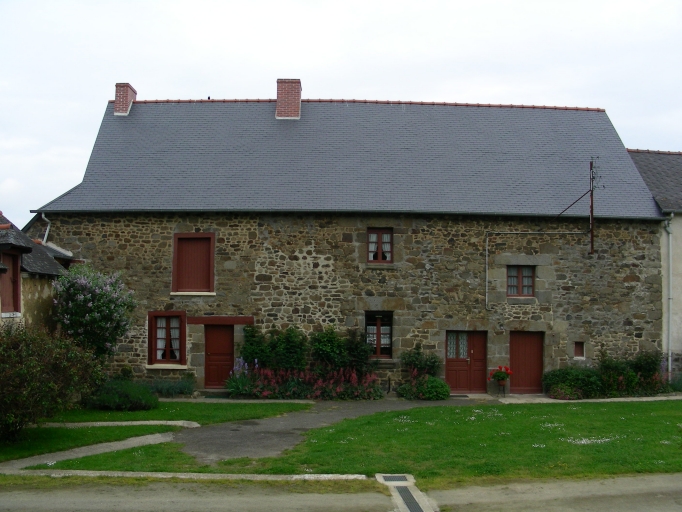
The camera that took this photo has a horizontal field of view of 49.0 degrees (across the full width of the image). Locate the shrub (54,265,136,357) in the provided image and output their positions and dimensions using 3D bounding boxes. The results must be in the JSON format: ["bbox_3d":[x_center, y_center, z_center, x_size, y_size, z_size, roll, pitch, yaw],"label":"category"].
[{"bbox_3d":[-6.873,2.142,20.965,2.285,3.792,2.200,1,-3,-1],"label":"shrub"}]

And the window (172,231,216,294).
[{"bbox_3d":[-4.645,0.221,23.638,1.348,1.894,0.160,1,-3,-1],"label":"window"}]

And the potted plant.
[{"bbox_3d":[4.747,3.573,22.254,0.700,0.546,0.580,1,-3,-1],"label":"potted plant"}]

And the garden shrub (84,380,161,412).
[{"bbox_3d":[-6.064,3.847,20.690,2.036,0.781,1.500,1,-3,-1],"label":"garden shrub"}]

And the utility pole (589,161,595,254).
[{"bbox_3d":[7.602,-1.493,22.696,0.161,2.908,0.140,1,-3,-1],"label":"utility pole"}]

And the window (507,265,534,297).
[{"bbox_3d":[5.533,0.787,23.094,0.895,0.983,0.140,1,-3,-1],"label":"window"}]

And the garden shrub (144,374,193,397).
[{"bbox_3d":[-5.252,3.965,22.932,1.531,0.674,0.750,1,-3,-1],"label":"garden shrub"}]

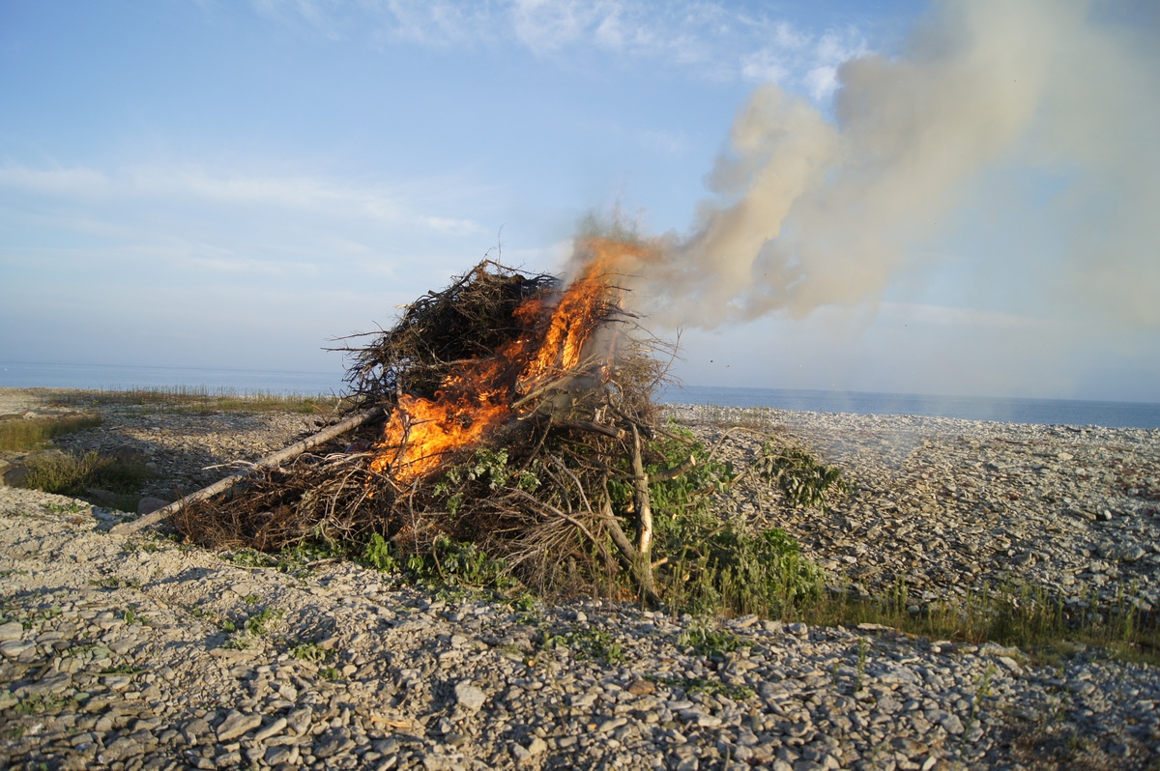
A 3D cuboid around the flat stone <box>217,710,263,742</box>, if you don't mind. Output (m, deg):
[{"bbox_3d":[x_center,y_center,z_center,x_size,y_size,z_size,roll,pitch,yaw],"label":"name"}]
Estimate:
[{"bbox_3d":[-1.493,1.498,3.820,0.190,0.045,0.120,-16,20,-17],"label":"flat stone"}]

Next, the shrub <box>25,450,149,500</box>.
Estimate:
[{"bbox_3d":[-6.359,1.165,11.200,1.450,0.580,0.900,2,0,-18],"label":"shrub"}]

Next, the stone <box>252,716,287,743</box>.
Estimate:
[{"bbox_3d":[-1.357,1.502,3.800,0.155,0.040,0.075,-22,18,-23],"label":"stone"}]

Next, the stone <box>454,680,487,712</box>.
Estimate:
[{"bbox_3d":[-0.538,1.535,4.300,0.145,0.060,0.135,6,31,6],"label":"stone"}]

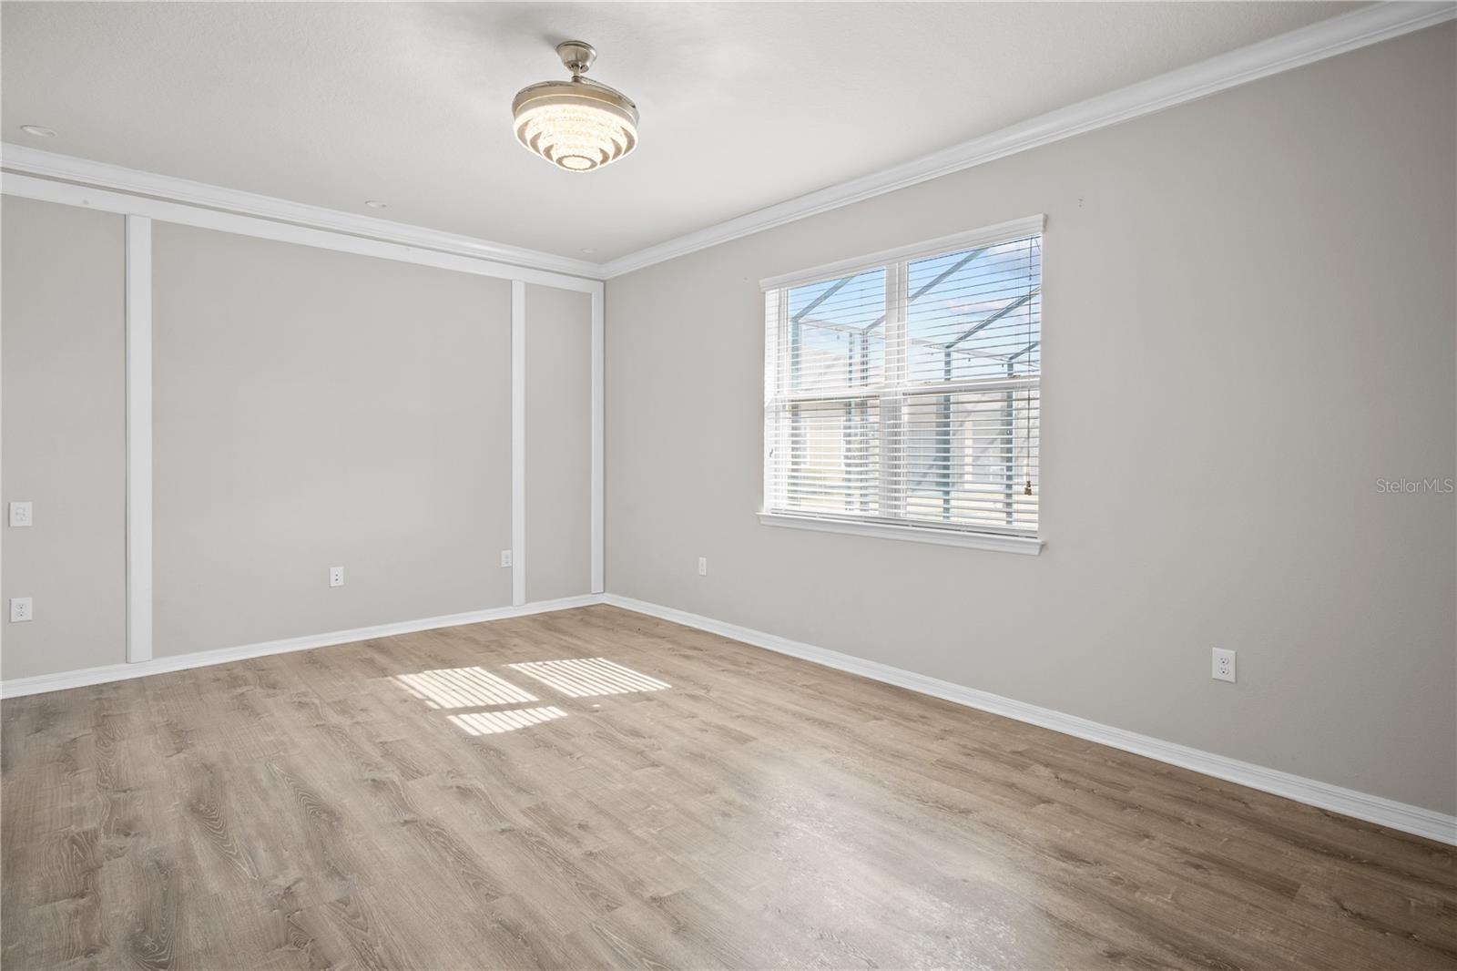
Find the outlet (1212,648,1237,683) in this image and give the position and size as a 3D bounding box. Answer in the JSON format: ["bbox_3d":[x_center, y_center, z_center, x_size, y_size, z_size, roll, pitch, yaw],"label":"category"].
[{"bbox_3d":[1.975,0.718,2.903,0.010,0.125,0.080,-2,4,-42],"label":"outlet"}]

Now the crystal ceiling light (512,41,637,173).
[{"bbox_3d":[-0.584,-1.456,2.813,0.478,0.422,0.478,0,3,0],"label":"crystal ceiling light"}]

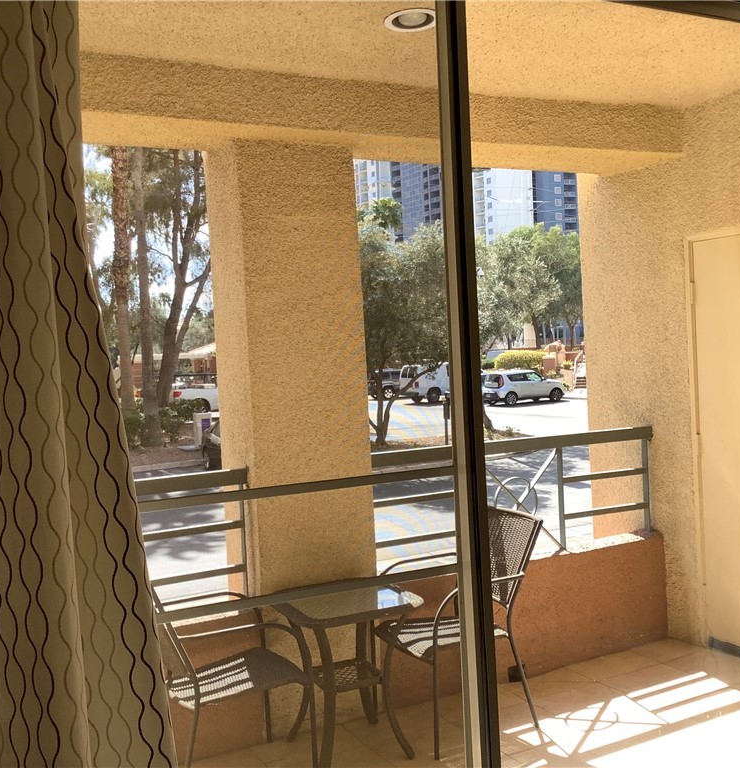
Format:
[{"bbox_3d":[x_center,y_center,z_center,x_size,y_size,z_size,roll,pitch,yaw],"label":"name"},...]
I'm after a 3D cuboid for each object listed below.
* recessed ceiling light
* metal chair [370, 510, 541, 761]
[{"bbox_3d":[0.145,-1.234,3.075,0.210,0.060,0.210,-3,2,0],"label":"recessed ceiling light"},{"bbox_3d":[0.361,0.977,3.835,0.618,0.865,0.587,-4,2,-27],"label":"metal chair"}]

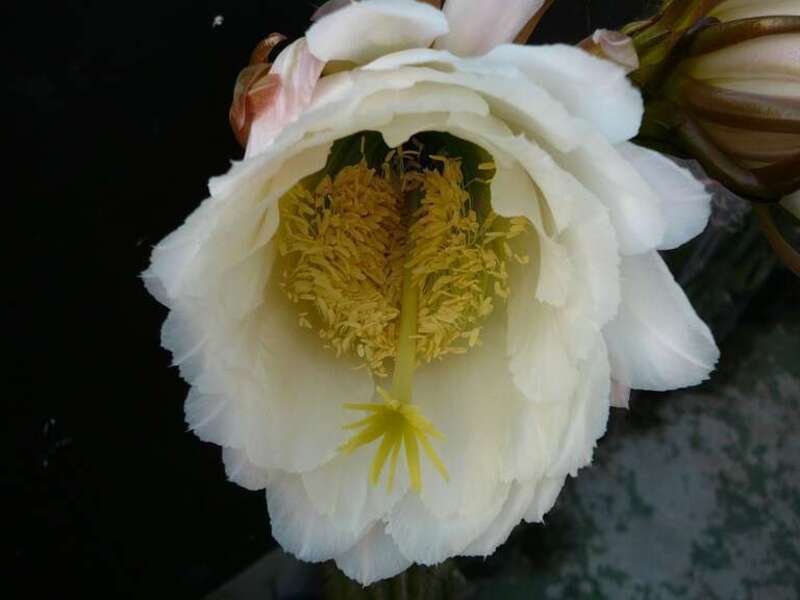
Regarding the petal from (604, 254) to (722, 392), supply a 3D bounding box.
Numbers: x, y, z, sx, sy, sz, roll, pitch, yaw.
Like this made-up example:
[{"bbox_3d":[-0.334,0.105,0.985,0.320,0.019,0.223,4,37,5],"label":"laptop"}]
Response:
[{"bbox_3d":[0.110,0.009,0.340,0.044,0.053,0.021,-15,4,-5],"label":"petal"}]

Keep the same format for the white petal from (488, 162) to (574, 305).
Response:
[{"bbox_3d":[0.053,-0.026,0.326,0.033,0.053,0.021,-9,-2,31],"label":"white petal"}]

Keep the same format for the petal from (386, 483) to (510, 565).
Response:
[{"bbox_3d":[0.020,0.092,0.334,0.050,0.038,0.017,0,-17,3],"label":"petal"}]

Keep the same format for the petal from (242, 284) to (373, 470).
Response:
[{"bbox_3d":[-0.039,0.033,0.344,0.059,0.084,0.026,0,-16,-22],"label":"petal"}]

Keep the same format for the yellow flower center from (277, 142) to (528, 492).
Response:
[{"bbox_3d":[0.001,0.005,0.262,0.076,0.103,0.058,0,12,0],"label":"yellow flower center"}]

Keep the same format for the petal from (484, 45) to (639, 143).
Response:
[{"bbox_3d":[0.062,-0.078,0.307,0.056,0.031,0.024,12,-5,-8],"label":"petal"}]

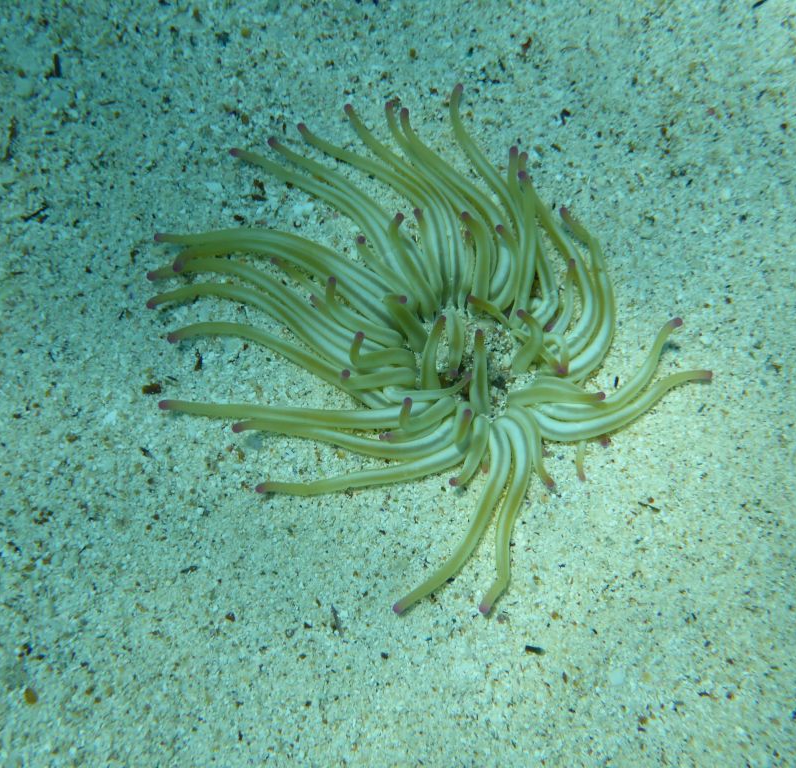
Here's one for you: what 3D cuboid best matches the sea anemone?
[{"bbox_3d":[0.012,-0.049,0.436,0.301,0.055,0.328,0,63,0],"label":"sea anemone"}]

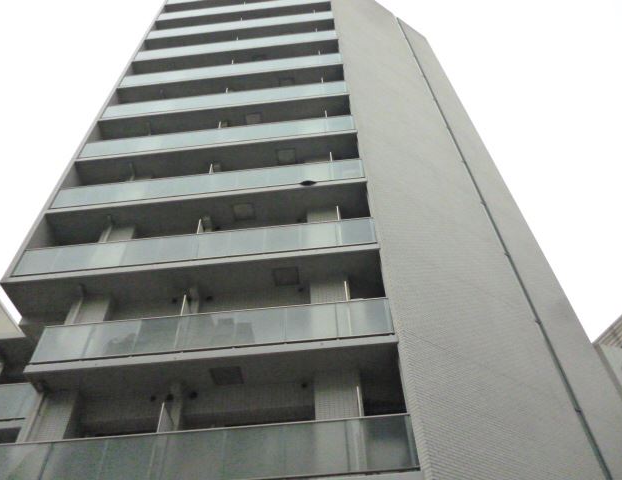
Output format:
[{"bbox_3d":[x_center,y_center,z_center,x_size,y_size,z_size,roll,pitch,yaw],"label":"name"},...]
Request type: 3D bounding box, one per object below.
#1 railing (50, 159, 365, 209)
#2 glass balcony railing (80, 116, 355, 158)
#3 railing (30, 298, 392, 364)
[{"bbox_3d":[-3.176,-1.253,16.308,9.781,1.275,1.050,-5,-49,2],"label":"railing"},{"bbox_3d":[-3.297,-3.601,18.299,9.649,1.026,0.100,-5,-49,2],"label":"glass balcony railing"},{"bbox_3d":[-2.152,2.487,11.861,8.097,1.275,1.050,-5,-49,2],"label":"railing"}]

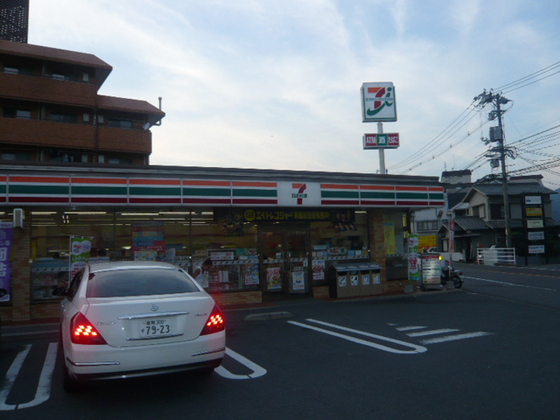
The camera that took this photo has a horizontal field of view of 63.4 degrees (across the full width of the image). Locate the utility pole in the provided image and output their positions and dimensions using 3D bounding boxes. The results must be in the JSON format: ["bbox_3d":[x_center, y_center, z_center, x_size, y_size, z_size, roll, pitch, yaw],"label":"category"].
[{"bbox_3d":[16.305,-2.540,33.745,2.600,12.900,1.300,-2,-5,0],"label":"utility pole"}]

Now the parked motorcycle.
[{"bbox_3d":[5.860,2.185,15.800,0.680,1.050,1.850,-1,-5,-10],"label":"parked motorcycle"}]

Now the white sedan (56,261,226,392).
[{"bbox_3d":[-2.303,1.512,6.965,1.780,1.470,4.750,0,-5,-25],"label":"white sedan"}]

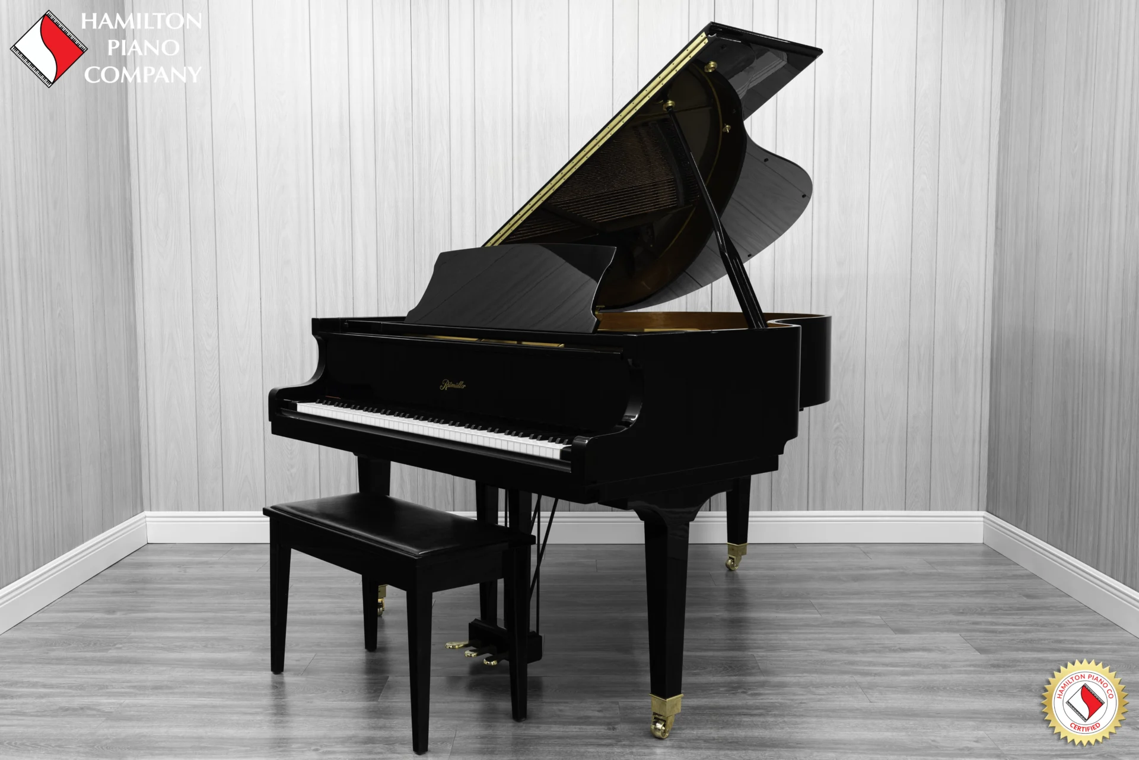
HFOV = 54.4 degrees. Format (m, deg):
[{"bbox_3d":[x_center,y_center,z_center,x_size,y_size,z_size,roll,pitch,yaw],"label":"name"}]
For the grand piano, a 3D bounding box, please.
[{"bbox_3d":[0.263,-0.082,3.486,1.910,1.735,1.480,-5,7,-41],"label":"grand piano"}]

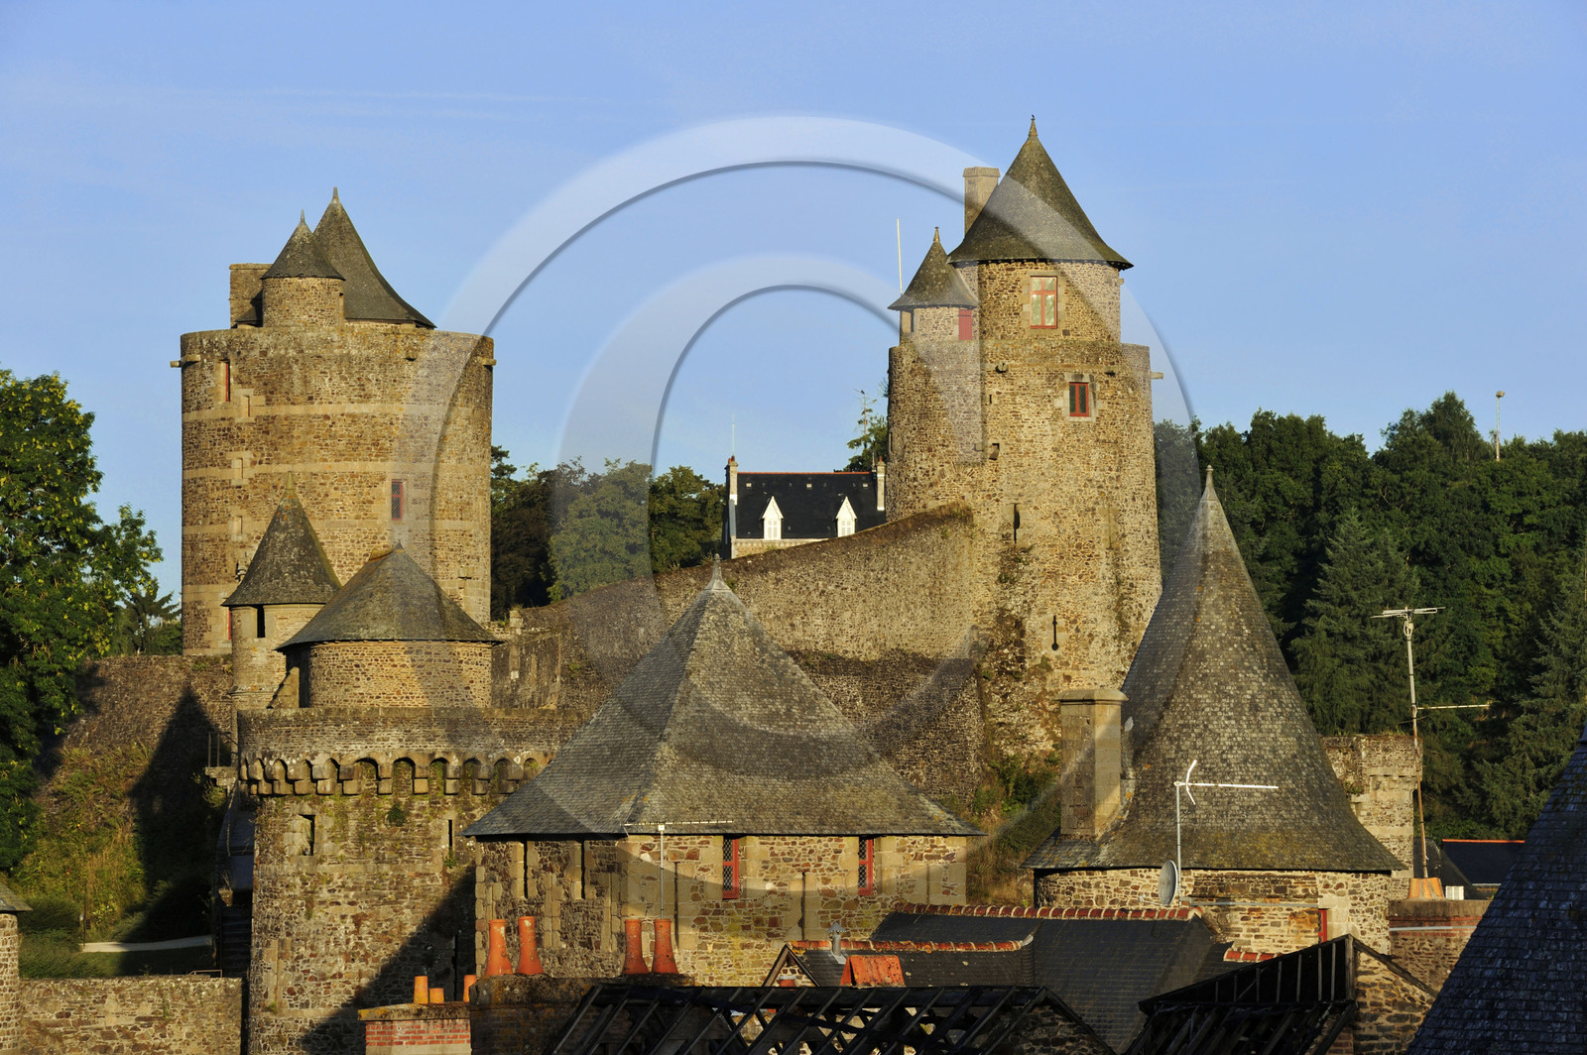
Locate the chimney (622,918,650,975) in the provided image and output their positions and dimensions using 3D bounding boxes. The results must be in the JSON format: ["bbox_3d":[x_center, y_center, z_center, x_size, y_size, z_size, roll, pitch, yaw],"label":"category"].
[{"bbox_3d":[-2.038,5.432,97.000,0.350,0.720,0.350,0,-2,0],"label":"chimney"}]

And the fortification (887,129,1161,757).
[{"bbox_3d":[9.512,-3.723,308.000,11.322,26.011,11.322,0,-2,2],"label":"fortification"}]

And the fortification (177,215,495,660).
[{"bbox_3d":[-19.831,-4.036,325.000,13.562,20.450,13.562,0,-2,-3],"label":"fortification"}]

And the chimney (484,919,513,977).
[{"bbox_3d":[-3.820,5.440,97.000,0.350,0.720,0.350,0,-2,0],"label":"chimney"}]

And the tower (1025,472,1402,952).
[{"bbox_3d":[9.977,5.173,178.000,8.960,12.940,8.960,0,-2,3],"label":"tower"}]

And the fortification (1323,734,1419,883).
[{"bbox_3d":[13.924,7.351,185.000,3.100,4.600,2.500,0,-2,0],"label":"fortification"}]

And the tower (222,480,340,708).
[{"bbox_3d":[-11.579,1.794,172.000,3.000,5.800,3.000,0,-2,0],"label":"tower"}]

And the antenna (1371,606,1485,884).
[{"bbox_3d":[8.640,2.939,102.000,1.550,3.780,0.750,0,-2,0],"label":"antenna"}]

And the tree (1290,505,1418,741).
[{"bbox_3d":[22.431,5.712,300.000,5.300,12.900,5.300,0,-2,0],"label":"tree"}]

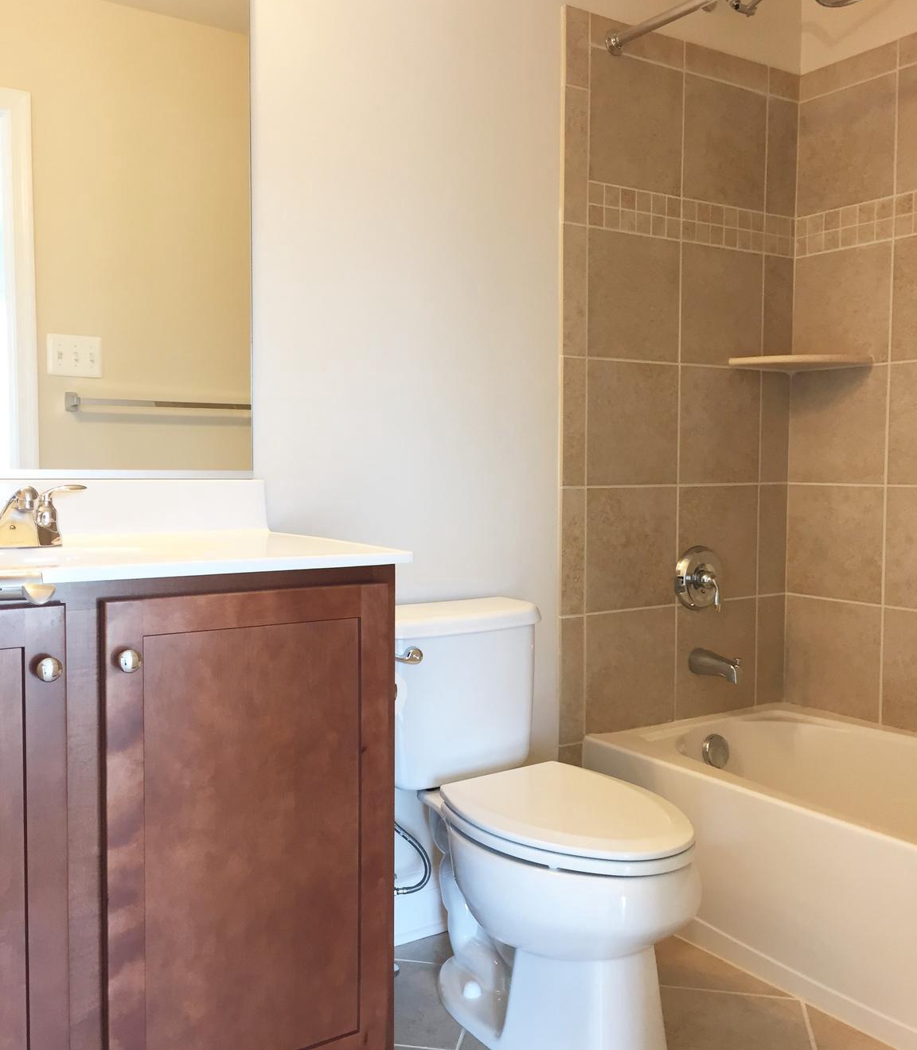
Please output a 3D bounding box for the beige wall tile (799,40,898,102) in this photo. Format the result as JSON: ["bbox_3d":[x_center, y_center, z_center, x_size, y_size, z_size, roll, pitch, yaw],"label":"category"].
[{"bbox_3d":[1.008,-1.169,2.651,0.010,0.071,0.296,-3,5,-33],"label":"beige wall tile"}]

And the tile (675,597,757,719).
[{"bbox_3d":[0.694,0.357,2.761,0.304,0.304,0.010,-3,5,-33],"label":"tile"}]

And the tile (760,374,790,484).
[{"bbox_3d":[0.868,-0.267,2.809,0.120,0.304,0.010,-3,5,-33],"label":"tile"}]

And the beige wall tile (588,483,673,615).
[{"bbox_3d":[0.431,0.059,2.547,0.304,0.304,0.010,-3,5,-33],"label":"beige wall tile"}]

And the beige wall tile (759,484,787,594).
[{"bbox_3d":[0.864,0.040,2.814,0.120,0.303,0.010,-2,5,-33],"label":"beige wall tile"}]

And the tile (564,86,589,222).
[{"bbox_3d":[0.271,-0.853,2.372,0.071,0.308,0.010,-2,5,-33],"label":"tile"}]

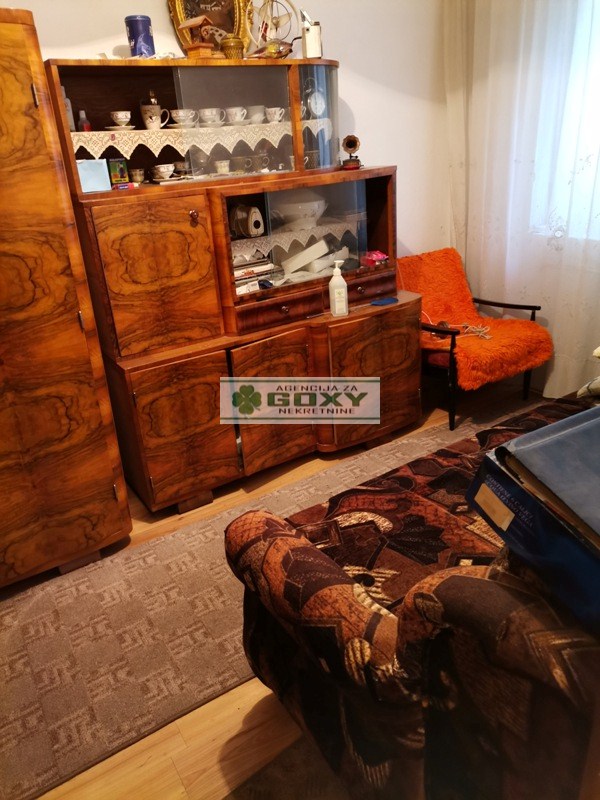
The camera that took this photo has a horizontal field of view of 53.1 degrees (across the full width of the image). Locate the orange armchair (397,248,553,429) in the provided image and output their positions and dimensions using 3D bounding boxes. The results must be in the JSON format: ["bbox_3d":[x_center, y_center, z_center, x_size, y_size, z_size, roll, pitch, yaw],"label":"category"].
[{"bbox_3d":[0.872,-0.370,3.314,0.656,0.816,0.723,-17,25,-28],"label":"orange armchair"}]

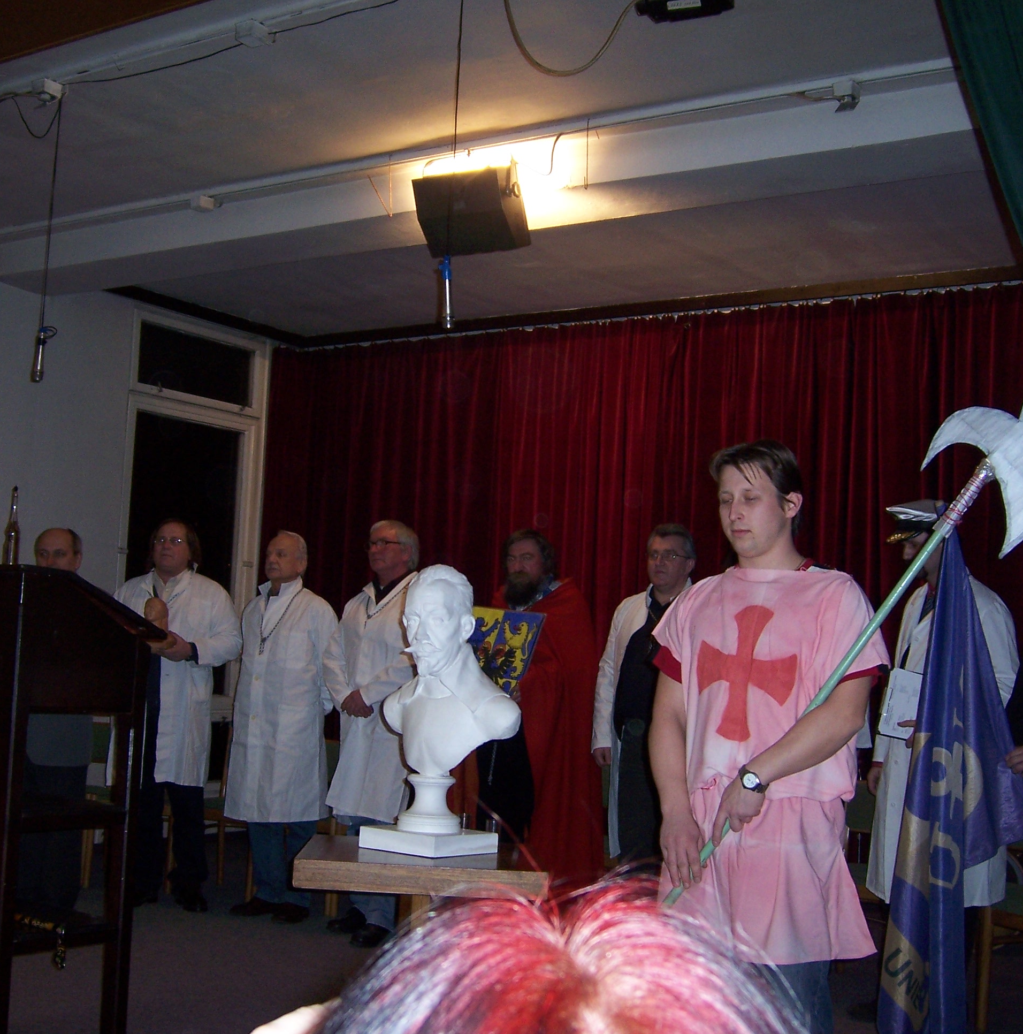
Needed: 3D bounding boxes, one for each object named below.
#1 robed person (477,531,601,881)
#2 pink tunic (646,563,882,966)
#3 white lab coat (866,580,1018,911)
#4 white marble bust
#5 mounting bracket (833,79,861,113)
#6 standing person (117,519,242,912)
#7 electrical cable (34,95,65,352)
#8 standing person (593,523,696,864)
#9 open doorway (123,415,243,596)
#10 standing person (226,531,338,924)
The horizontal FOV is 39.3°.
[{"bbox_3d":[0.066,0.925,5.718,0.620,1.735,0.440,0,-5,32],"label":"robed person"},{"bbox_3d":[0.569,0.534,3.150,0.520,0.840,0.330,-1,-5,33],"label":"pink tunic"},{"bbox_3d":[1.540,0.799,5.120,0.400,1.150,0.540,6,-6,-40],"label":"white lab coat"},{"bbox_3d":[-0.155,0.394,3.650,0.370,0.530,0.260,-1,-5,33],"label":"white marble bust"},{"bbox_3d":[1.158,-1.454,4.950,0.080,0.090,0.080,-1,-5,33],"label":"mounting bracket"},{"bbox_3d":[-1.516,0.885,6.500,0.570,1.770,0.430,2,-4,10],"label":"standing person"},{"bbox_3d":[-1.603,-1.019,4.980,0.050,0.900,0.060,0,-5,33],"label":"electrical cable"},{"bbox_3d":[0.574,0.910,5.416,0.580,1.760,0.380,0,-5,32],"label":"standing person"},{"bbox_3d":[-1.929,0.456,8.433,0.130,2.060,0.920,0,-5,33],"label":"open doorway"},{"bbox_3d":[-1.042,0.940,6.501,0.540,1.740,0.380,-1,-6,38],"label":"standing person"}]

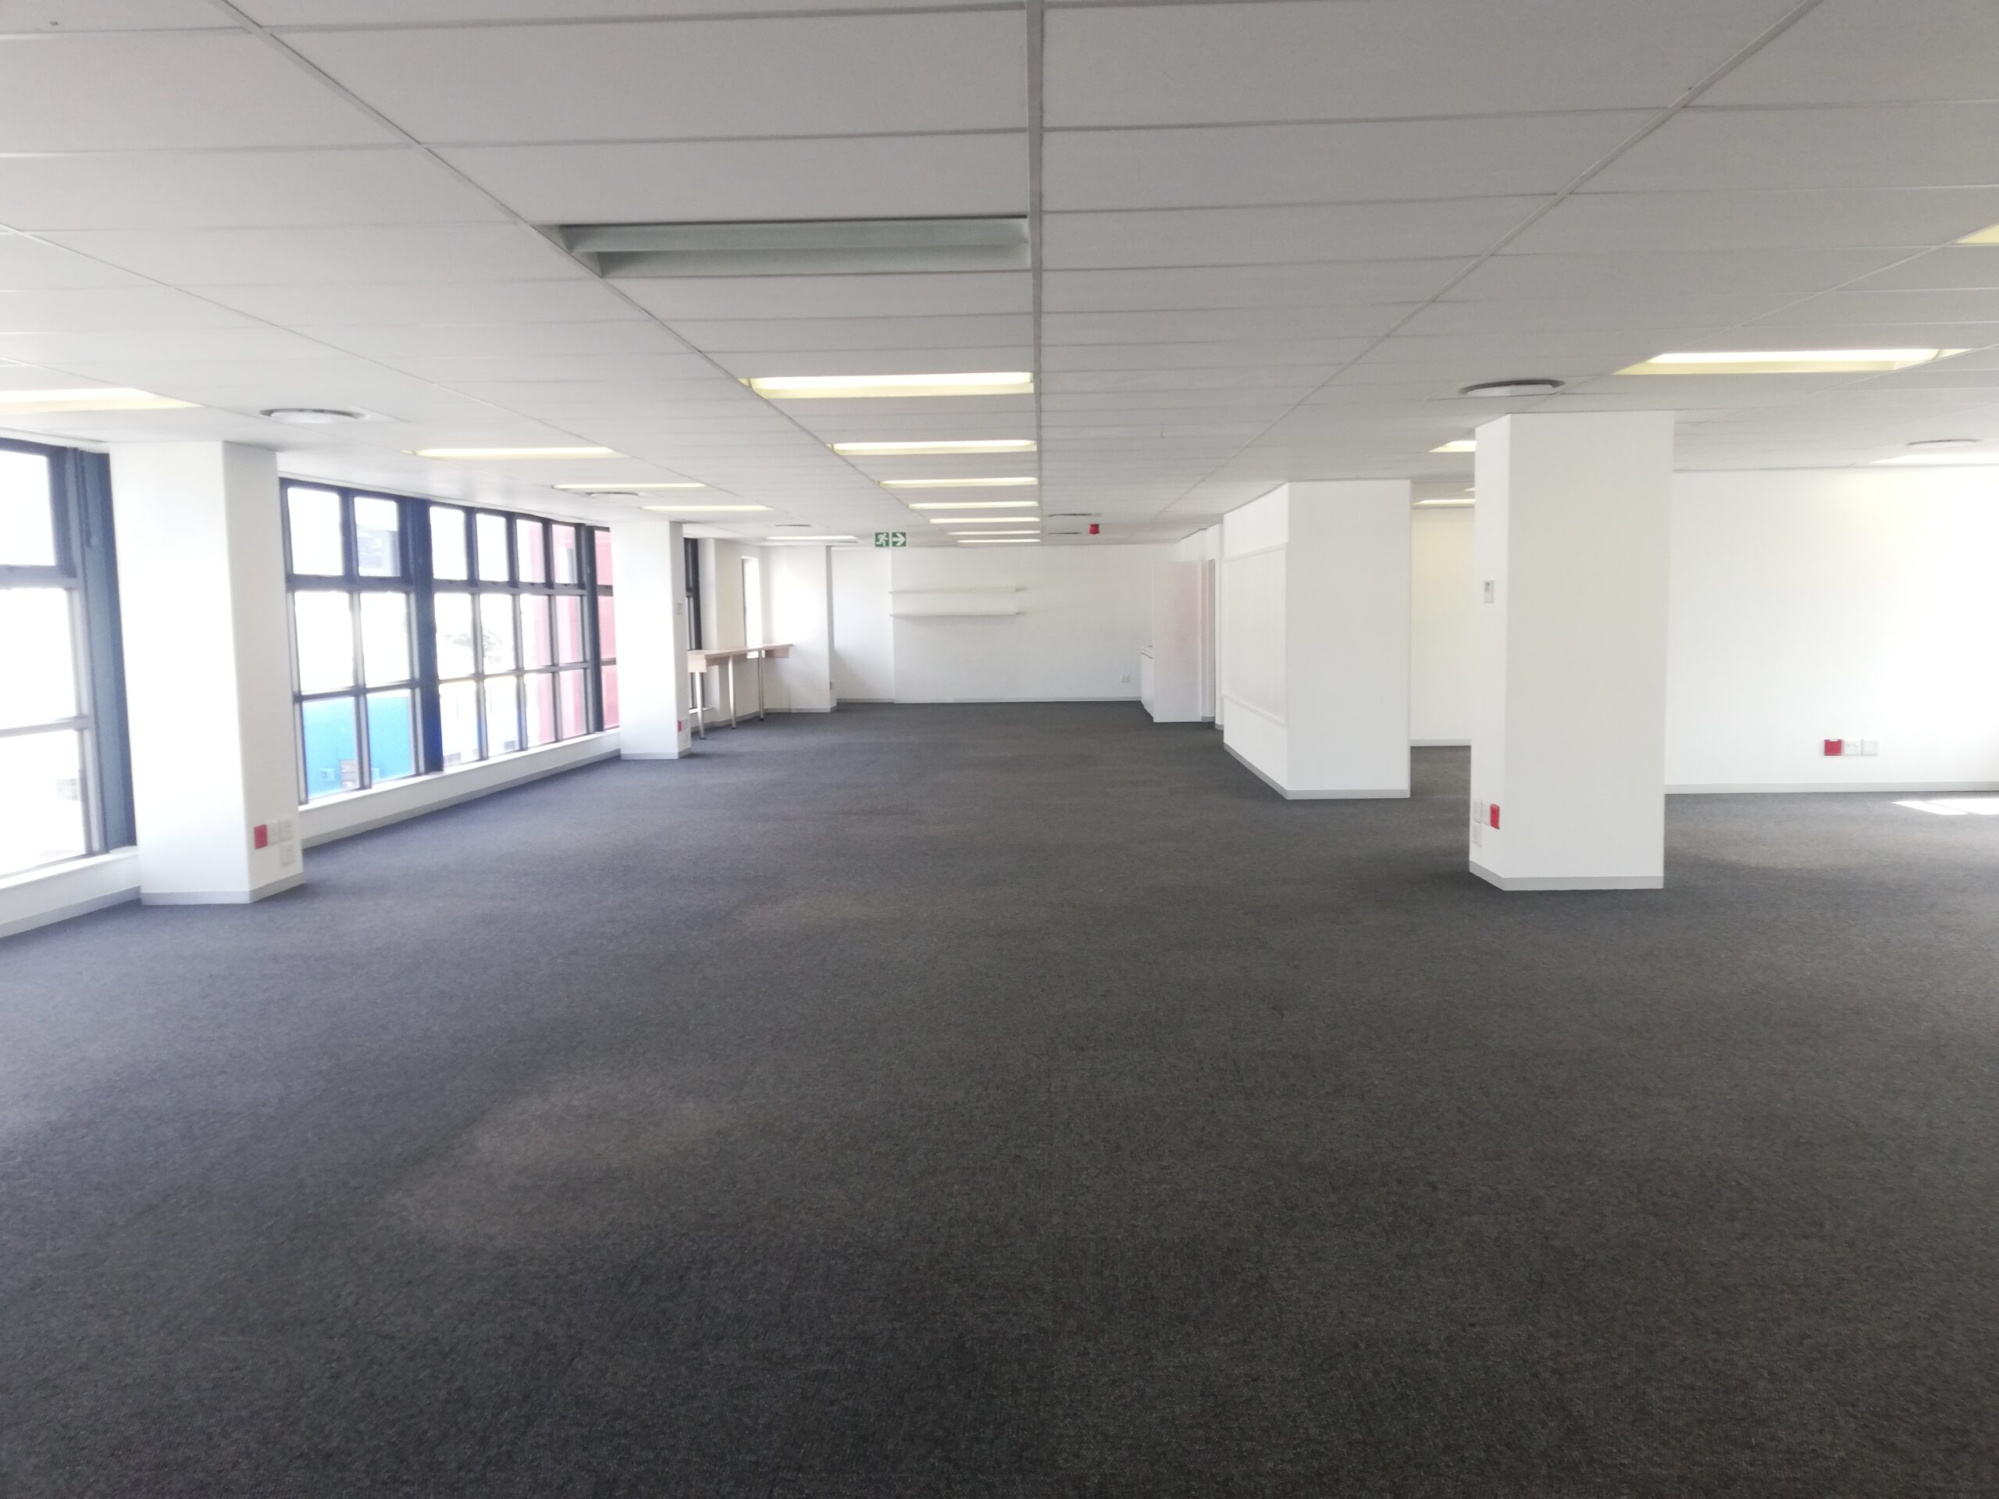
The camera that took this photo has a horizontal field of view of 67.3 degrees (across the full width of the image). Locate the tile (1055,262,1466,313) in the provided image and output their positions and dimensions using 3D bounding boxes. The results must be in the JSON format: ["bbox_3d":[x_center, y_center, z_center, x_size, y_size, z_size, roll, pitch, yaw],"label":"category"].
[{"bbox_3d":[0.716,-1.344,4.358,1.175,0.020,0.575,-1,5,2],"label":"tile"}]

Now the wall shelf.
[{"bbox_3d":[-0.685,-2.237,22.950,2.000,0.460,0.280,-1,5,2],"label":"wall shelf"}]

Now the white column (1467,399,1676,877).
[{"bbox_3d":[2.982,-0.505,7.887,0.815,2.410,0.595,-1,5,2],"label":"white column"}]

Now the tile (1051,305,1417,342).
[{"bbox_3d":[0.737,-1.409,4.955,1.195,0.025,0.595,-1,5,2],"label":"tile"}]

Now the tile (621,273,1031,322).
[{"bbox_3d":[-0.484,-1.327,4.396,1.175,0.020,0.575,-1,5,2],"label":"tile"}]

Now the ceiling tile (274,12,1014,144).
[{"bbox_3d":[-0.538,-1.157,2.605,1.175,0.020,0.575,-1,5,2],"label":"ceiling tile"}]

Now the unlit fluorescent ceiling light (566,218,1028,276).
[{"bbox_3d":[-0.500,-1.311,3.797,1.195,0.080,0.595,-1,5,2],"label":"unlit fluorescent ceiling light"}]

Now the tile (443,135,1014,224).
[{"bbox_3d":[-0.520,-1.213,3.202,1.175,0.020,0.575,-1,5,2],"label":"tile"}]

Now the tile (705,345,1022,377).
[{"bbox_3d":[-0.447,-1.441,5.590,1.175,0.020,0.575,-1,5,2],"label":"tile"}]

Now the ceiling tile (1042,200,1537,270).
[{"bbox_3d":[0.700,-1.296,3.761,1.195,0.025,0.595,-1,5,2],"label":"ceiling tile"}]

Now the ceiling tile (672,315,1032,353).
[{"bbox_3d":[-0.462,-1.392,4.994,1.195,0.025,0.595,-1,5,2],"label":"ceiling tile"}]

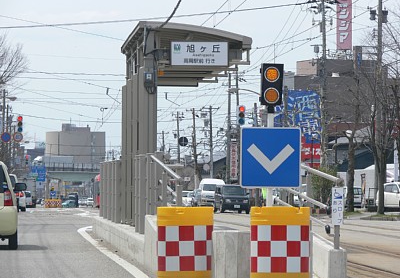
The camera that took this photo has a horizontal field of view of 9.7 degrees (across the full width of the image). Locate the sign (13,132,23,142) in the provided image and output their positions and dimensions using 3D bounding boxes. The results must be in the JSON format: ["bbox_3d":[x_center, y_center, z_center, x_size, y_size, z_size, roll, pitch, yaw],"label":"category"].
[{"bbox_3d":[-11.263,-0.087,147.000,0.600,0.600,0.050,0,-1,-4],"label":"sign"}]

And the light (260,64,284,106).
[{"bbox_3d":[0.754,-0.562,24.650,0.235,0.435,0.170,0,-1,-4],"label":"light"}]

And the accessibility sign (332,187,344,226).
[{"bbox_3d":[1.464,0.715,25.100,0.120,0.405,0.030,0,-1,-2],"label":"accessibility sign"}]

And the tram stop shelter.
[{"bbox_3d":[-0.304,-0.105,39.490,1.750,3.200,6.800,0,-1,-4],"label":"tram stop shelter"}]

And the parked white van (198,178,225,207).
[{"bbox_3d":[0.864,4.082,174.393,1.720,2.150,4.800,0,-1,-4],"label":"parked white van"}]

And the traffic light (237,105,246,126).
[{"bbox_3d":[2.399,-1.345,135.000,0.400,1.100,0.350,0,-1,-4],"label":"traffic light"}]

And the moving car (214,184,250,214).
[{"bbox_3d":[2.184,3.934,154.343,1.770,1.820,4.600,0,-1,-4],"label":"moving car"}]

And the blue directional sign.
[{"bbox_3d":[0.734,0.196,24.550,0.620,0.625,0.050,0,-1,-2],"label":"blue directional sign"}]

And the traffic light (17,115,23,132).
[{"bbox_3d":[-11.152,-0.912,147.000,0.370,1.050,0.350,0,-1,-4],"label":"traffic light"}]

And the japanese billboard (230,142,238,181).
[{"bbox_3d":[2.251,1.459,155.000,0.470,2.450,0.180,0,-1,-4],"label":"japanese billboard"}]

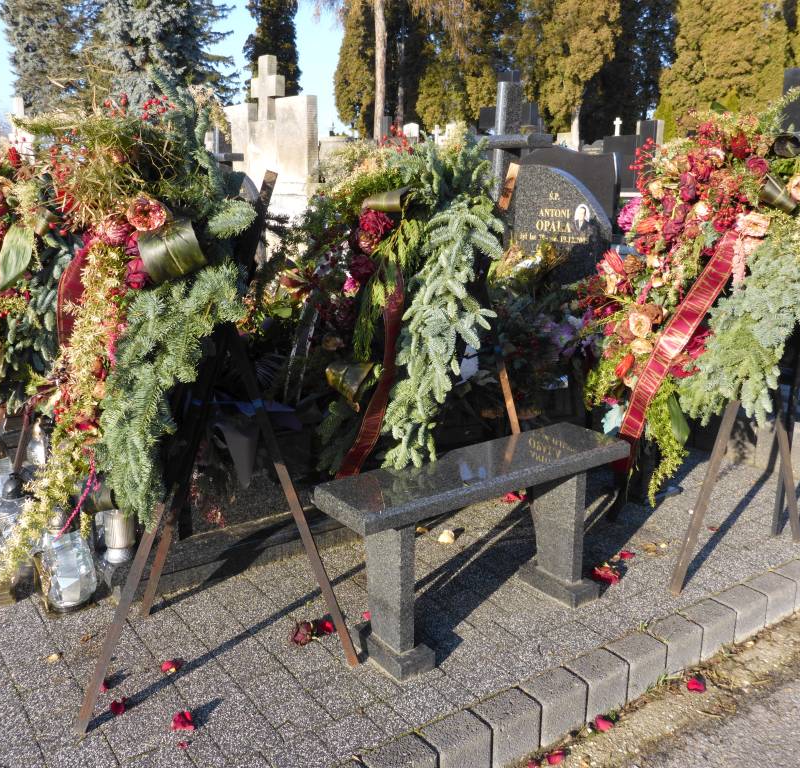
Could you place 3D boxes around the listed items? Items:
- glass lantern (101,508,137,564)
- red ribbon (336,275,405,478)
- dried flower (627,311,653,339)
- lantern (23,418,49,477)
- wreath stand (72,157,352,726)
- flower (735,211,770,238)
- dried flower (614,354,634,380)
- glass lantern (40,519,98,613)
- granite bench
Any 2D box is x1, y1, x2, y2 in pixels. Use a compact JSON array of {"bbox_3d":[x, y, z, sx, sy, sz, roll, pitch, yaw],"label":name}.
[{"bbox_3d":[-0.888,0.456,2.588,0.100,0.180,0.100,-6,15,-19],"label":"glass lantern"},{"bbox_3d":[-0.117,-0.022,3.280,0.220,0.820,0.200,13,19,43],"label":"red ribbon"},{"bbox_3d":[0.732,-0.182,2.530,0.076,0.080,0.060,8,16,30],"label":"dried flower"},{"bbox_3d":[-1.677,0.306,3.780,0.120,0.297,0.120,-7,15,-24],"label":"lantern"},{"bbox_3d":[-0.475,0.137,2.185,0.720,1.366,0.620,-1,14,1],"label":"wreath stand"},{"bbox_3d":[1.141,-0.516,2.680,0.110,0.095,0.075,6,16,25],"label":"flower"},{"bbox_3d":[0.694,-0.051,2.560,0.058,0.076,0.052,10,17,36],"label":"dried flower"},{"bbox_3d":[-0.986,0.498,2.422,0.165,0.304,0.165,-6,15,-22],"label":"glass lantern"},{"bbox_3d":[0.222,0.430,2.252,0.872,0.450,0.248,-11,17,-32],"label":"granite bench"}]

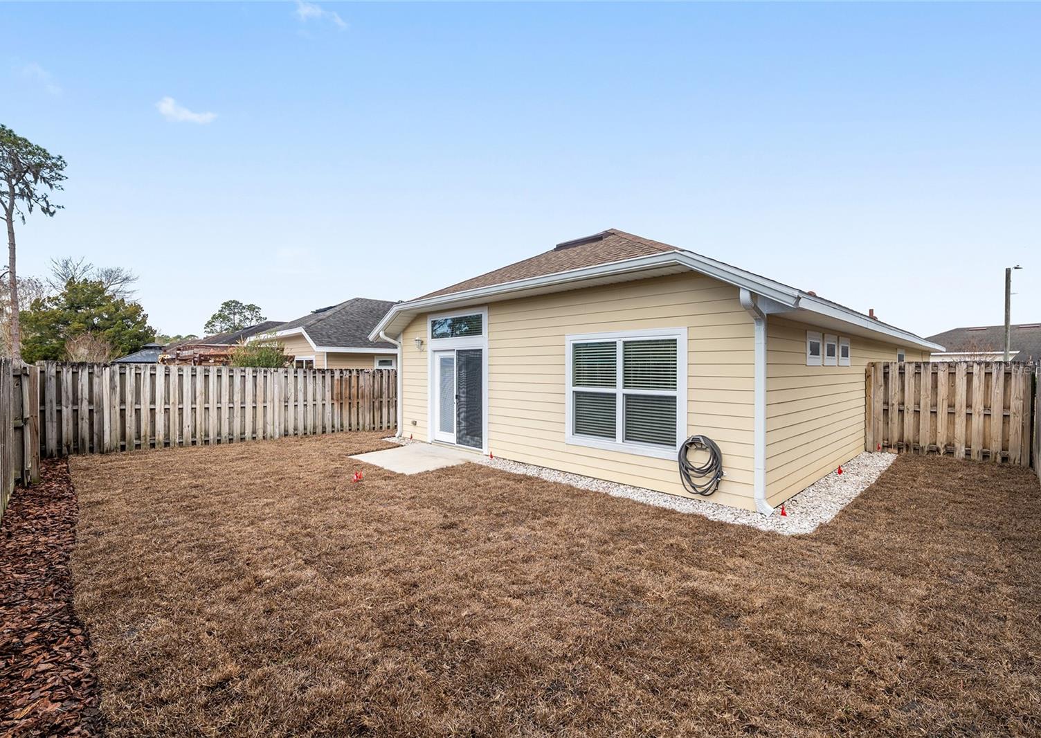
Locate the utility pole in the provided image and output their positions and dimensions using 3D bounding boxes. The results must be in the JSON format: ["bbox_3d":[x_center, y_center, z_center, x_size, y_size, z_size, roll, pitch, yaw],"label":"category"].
[{"bbox_3d":[28.400,-2.200,24.850,0.680,7.700,0.250,1,1,44],"label":"utility pole"}]

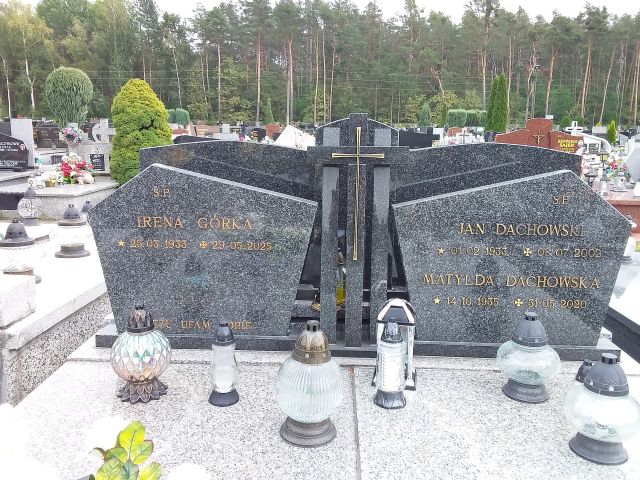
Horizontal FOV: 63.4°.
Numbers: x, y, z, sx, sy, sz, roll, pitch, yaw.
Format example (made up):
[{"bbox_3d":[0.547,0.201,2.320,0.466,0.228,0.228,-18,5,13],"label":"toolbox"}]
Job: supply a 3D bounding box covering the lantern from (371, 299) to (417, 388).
[{"bbox_3d":[0.245,0.319,1.663,0.138,0.275,0.138,3,13,11],"label":"lantern"}]

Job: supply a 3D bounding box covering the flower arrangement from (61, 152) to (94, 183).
[{"bbox_3d":[-3.412,-1.001,7.300,0.460,0.410,0.380,0,13,0],"label":"flower arrangement"}]

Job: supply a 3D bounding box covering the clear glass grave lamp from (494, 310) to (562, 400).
[{"bbox_3d":[0.638,0.348,1.583,0.184,0.257,0.184,0,13,0],"label":"clear glass grave lamp"}]

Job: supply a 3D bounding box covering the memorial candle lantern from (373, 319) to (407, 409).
[{"bbox_3d":[0.212,0.358,1.528,0.096,0.255,0.096,0,13,0],"label":"memorial candle lantern"}]

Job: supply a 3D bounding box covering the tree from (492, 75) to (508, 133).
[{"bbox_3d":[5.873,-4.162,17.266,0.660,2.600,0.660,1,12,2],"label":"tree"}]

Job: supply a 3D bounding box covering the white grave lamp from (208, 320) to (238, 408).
[{"bbox_3d":[-0.293,0.372,1.569,0.094,0.241,0.094,1,12,2],"label":"white grave lamp"}]

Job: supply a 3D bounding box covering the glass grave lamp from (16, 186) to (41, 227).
[{"bbox_3d":[-1.885,-0.222,3.356,0.130,0.248,0.130,-7,14,-29],"label":"glass grave lamp"}]

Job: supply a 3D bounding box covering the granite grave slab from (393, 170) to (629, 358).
[{"bbox_3d":[0.689,0.064,1.927,0.844,0.640,0.085,1,8,2],"label":"granite grave slab"}]

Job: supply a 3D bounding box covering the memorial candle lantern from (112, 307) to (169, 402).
[{"bbox_3d":[-0.543,0.333,1.573,0.177,0.277,0.177,0,13,0],"label":"memorial candle lantern"}]

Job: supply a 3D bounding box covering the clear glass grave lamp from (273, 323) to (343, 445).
[{"bbox_3d":[-0.028,0.374,1.394,0.178,0.316,0.178,1,12,2],"label":"clear glass grave lamp"}]

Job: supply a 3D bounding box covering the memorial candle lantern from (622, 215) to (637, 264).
[{"bbox_3d":[1.778,-0.004,2.980,0.094,0.278,0.094,8,15,31],"label":"memorial candle lantern"}]

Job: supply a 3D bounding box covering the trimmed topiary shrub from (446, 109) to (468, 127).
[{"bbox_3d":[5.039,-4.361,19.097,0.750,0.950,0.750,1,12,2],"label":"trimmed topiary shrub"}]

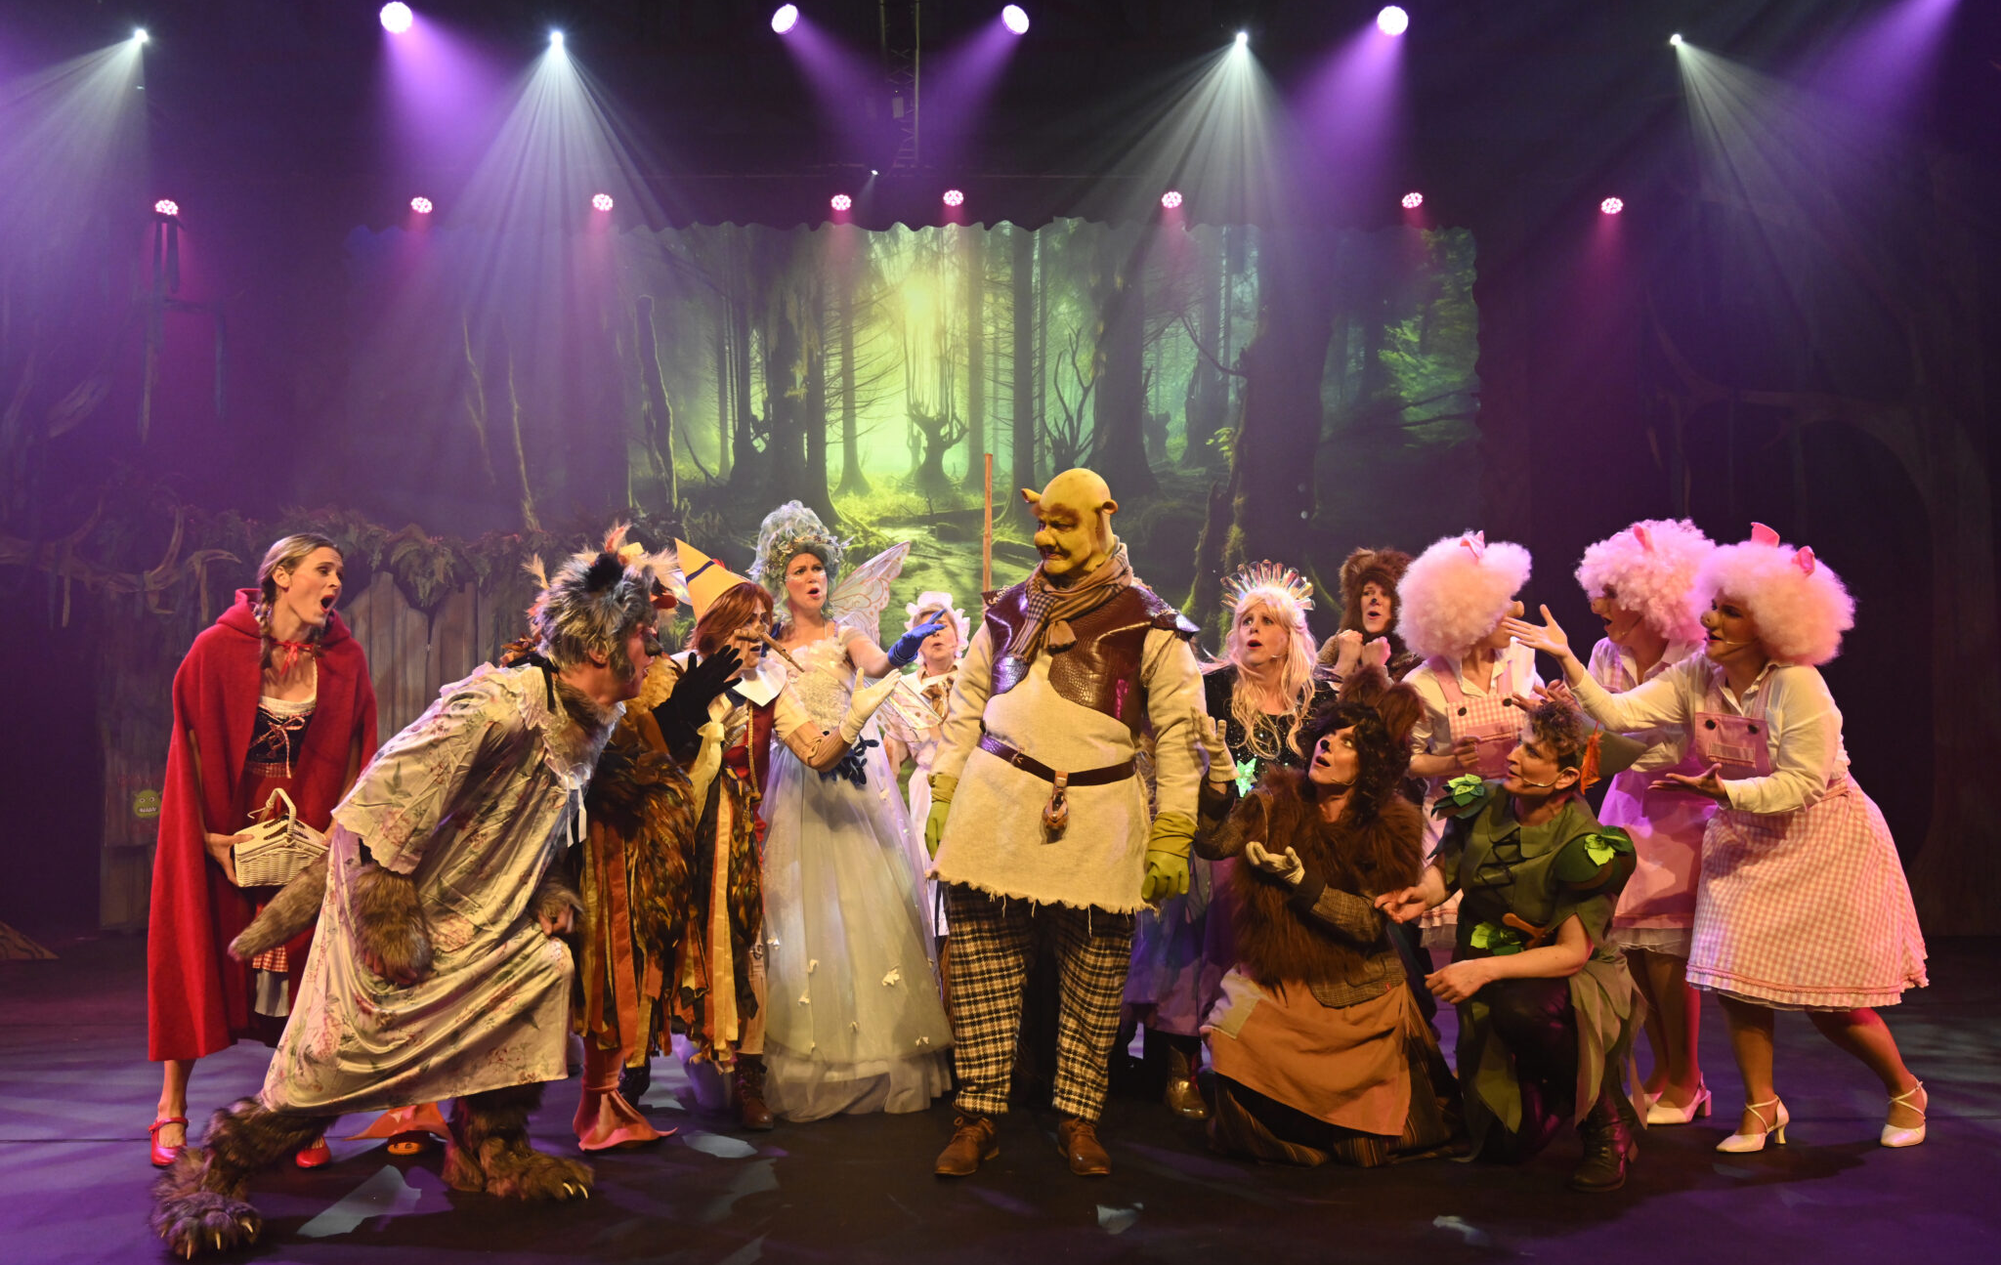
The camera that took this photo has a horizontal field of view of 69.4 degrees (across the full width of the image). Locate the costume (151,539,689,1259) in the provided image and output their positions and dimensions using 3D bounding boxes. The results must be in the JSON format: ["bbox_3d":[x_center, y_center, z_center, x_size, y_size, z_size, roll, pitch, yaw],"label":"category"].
[{"bbox_3d":[-1.412,0.616,3.600,1.100,1.610,0.780,0,-2,-7],"label":"costume"}]

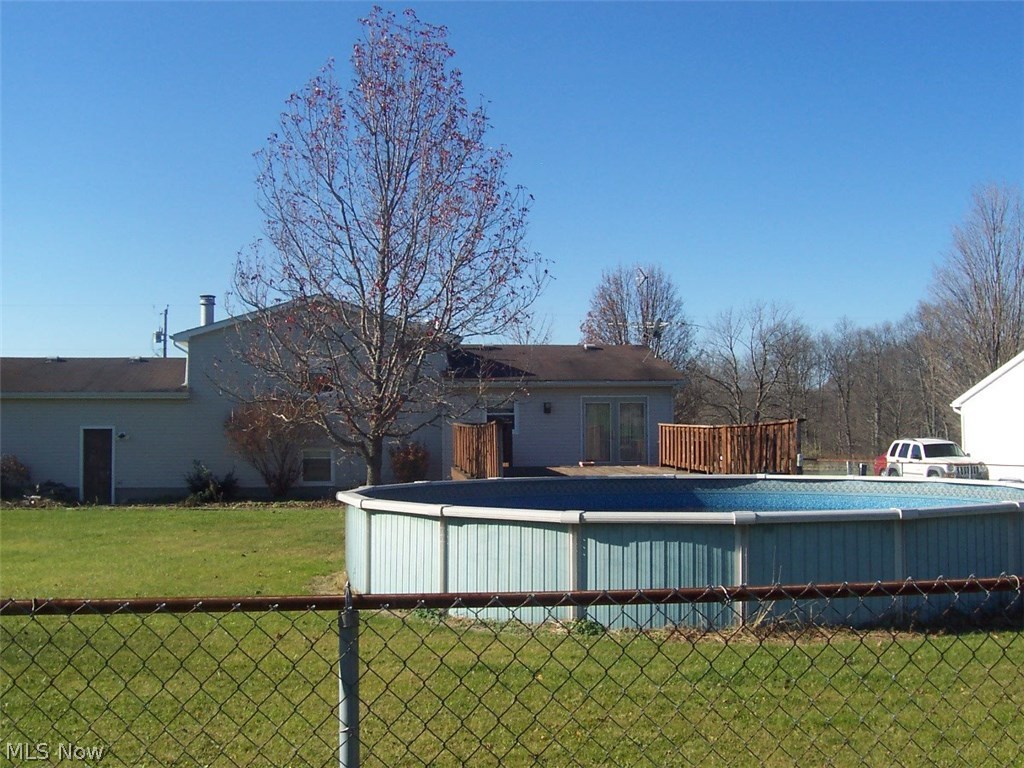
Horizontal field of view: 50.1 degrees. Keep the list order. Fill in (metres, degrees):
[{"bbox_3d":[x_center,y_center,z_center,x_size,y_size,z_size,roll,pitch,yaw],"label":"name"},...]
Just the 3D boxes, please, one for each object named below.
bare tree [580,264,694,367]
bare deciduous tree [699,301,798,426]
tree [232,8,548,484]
[{"bbox_3d":[5.963,-0.592,52.000,5.420,10.170,5.400,0,-3,0],"label":"bare tree"},{"bbox_3d":[13.454,0.179,62.000,5.780,9.590,5.600,0,-3,0],"label":"bare deciduous tree"},{"bbox_3d":[-2.686,-2.571,24.200,6.990,11.460,6.500,0,-3,0],"label":"tree"}]

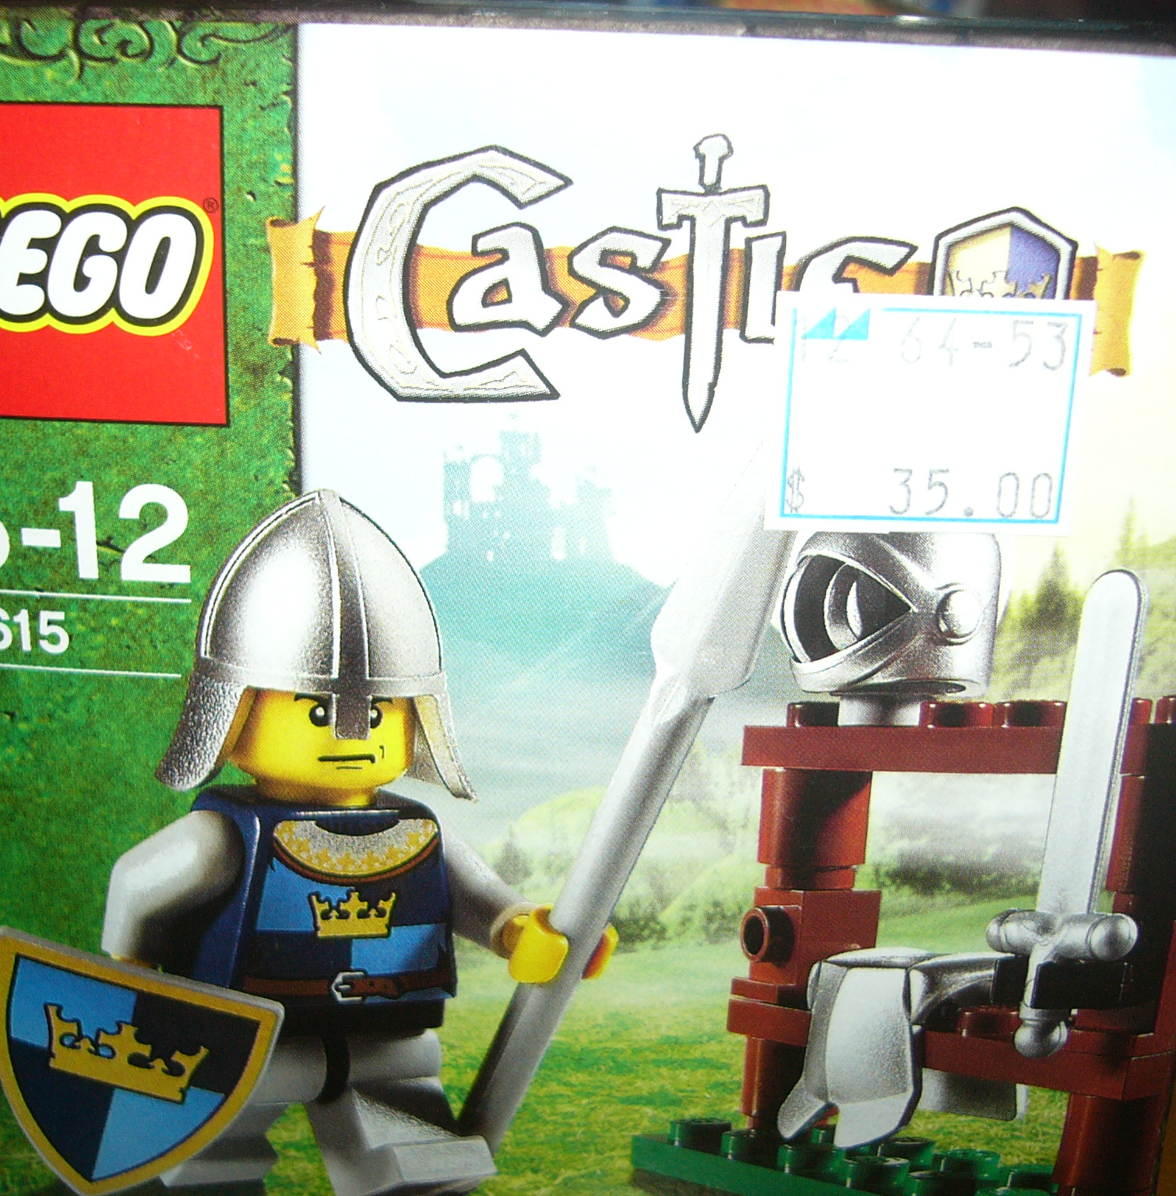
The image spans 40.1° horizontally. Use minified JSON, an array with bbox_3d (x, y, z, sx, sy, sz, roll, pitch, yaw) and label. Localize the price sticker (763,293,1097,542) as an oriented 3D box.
[{"bbox_3d":[0.028,-0.015,0.134,0.026,0.020,0.001,1,19,0],"label":"price sticker"}]

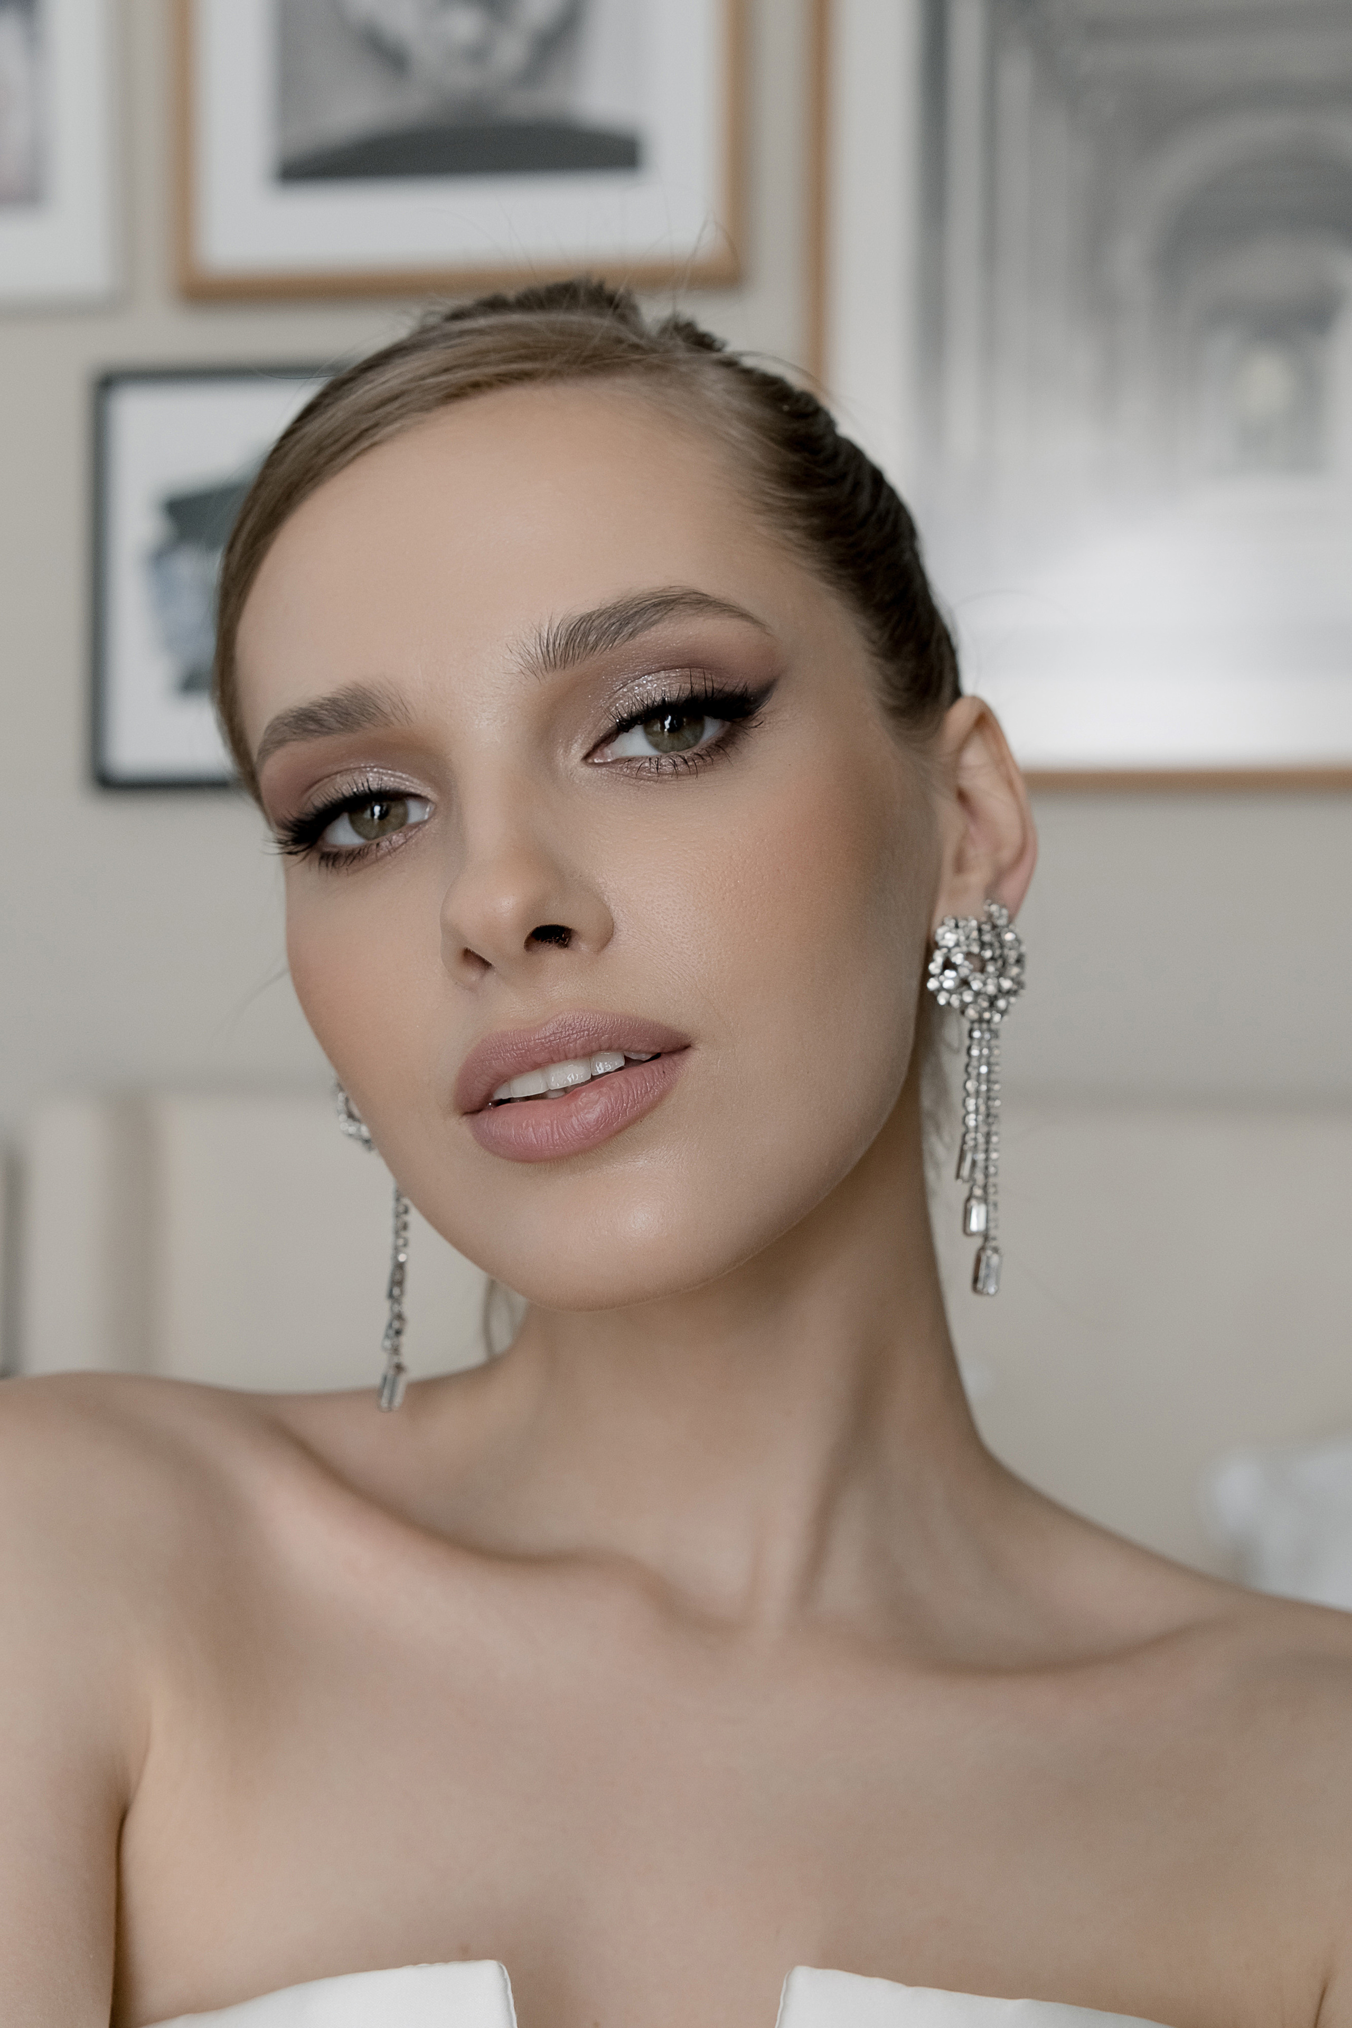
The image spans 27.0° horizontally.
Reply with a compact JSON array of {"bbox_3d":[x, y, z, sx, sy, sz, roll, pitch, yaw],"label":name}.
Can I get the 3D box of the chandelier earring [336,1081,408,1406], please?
[{"bbox_3d":[-0.067,0.051,0.665,0.012,0.085,0.024,-1,2,-37],"label":"chandelier earring"}]

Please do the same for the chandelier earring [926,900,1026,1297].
[{"bbox_3d":[0.066,0.018,0.615,0.024,0.086,0.012,-1,2,-23],"label":"chandelier earring"}]

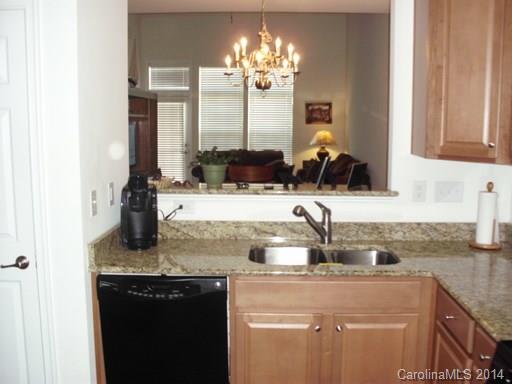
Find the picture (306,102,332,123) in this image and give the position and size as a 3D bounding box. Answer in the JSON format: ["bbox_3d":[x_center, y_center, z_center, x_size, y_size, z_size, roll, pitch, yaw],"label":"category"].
[{"bbox_3d":[1.177,-1.468,10.550,0.502,0.396,0.030,0,8,2],"label":"picture"}]

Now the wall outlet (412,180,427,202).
[{"bbox_3d":[0.890,-0.002,3.040,0.072,0.115,0.009,0,8,2],"label":"wall outlet"}]

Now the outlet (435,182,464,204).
[{"bbox_3d":[1.047,0.002,3.036,0.162,0.115,0.009,0,8,2],"label":"outlet"}]

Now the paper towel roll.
[{"bbox_3d":[1.207,0.133,2.933,0.112,0.280,0.112,0,8,2],"label":"paper towel roll"}]

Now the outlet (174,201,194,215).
[{"bbox_3d":[-0.394,0.086,3.087,0.115,0.073,0.009,0,8,2],"label":"outlet"}]

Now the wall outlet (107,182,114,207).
[{"bbox_3d":[-0.717,0.012,2.788,0.009,0.116,0.072,0,8,2],"label":"wall outlet"}]

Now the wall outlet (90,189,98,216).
[{"bbox_3d":[-0.726,0.052,2.521,0.009,0.116,0.072,0,8,2],"label":"wall outlet"}]

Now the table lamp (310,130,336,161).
[{"bbox_3d":[1.236,-0.785,10.259,0.460,0.670,0.460,0,8,2],"label":"table lamp"}]

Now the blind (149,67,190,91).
[{"bbox_3d":[-1.625,-2.121,10.558,0.782,0.429,0.060,0,8,2],"label":"blind"}]

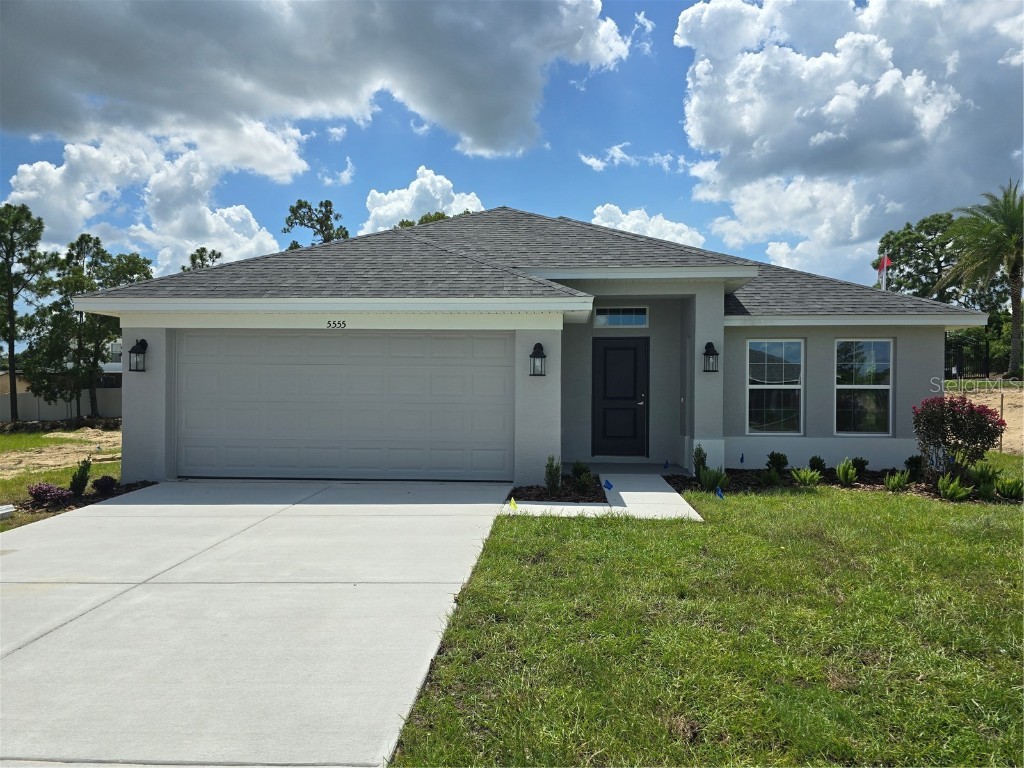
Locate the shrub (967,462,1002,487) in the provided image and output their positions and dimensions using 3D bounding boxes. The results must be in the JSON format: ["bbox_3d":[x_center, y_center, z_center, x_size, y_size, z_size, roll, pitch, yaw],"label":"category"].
[{"bbox_3d":[6.701,1.284,9.650,0.490,0.360,0.460,0,0,4],"label":"shrub"}]

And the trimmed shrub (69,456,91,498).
[{"bbox_3d":[-5.530,1.196,8.700,0.281,0.537,0.290,0,0,4],"label":"trimmed shrub"}]

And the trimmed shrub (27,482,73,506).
[{"bbox_3d":[-5.676,1.356,8.350,0.540,0.290,0.470,0,0,4],"label":"trimmed shrub"}]

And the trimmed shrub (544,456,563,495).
[{"bbox_3d":[0.528,1.151,8.650,0.229,0.508,0.240,0,0,4],"label":"trimmed shrub"}]

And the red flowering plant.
[{"bbox_3d":[6.774,0.795,10.300,1.360,1.280,1.270,0,0,4],"label":"red flowering plant"}]

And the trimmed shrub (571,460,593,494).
[{"bbox_3d":[0.891,1.198,8.720,0.282,0.436,0.280,0,0,4],"label":"trimmed shrub"}]

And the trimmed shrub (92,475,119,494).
[{"bbox_3d":[-5.335,1.319,8.930,0.341,0.263,0.330,0,0,4],"label":"trimmed shrub"}]

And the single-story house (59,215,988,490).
[{"bbox_3d":[1.276,-1.486,17.118,13.380,5.880,16.600,0,0,4],"label":"single-story house"}]

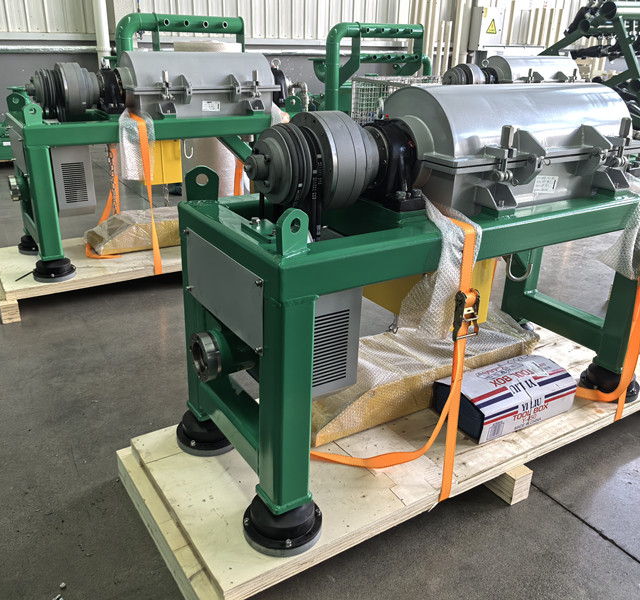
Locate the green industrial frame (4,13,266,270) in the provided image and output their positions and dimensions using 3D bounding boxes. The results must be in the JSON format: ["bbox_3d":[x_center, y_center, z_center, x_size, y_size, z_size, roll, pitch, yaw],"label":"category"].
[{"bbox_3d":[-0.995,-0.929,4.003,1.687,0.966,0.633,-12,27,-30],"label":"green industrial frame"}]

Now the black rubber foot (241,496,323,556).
[{"bbox_3d":[-0.104,0.619,1.823,0.232,0.115,0.232,2,23,-1],"label":"black rubber foot"}]

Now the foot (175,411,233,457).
[{"bbox_3d":[-0.392,0.436,2.231,0.232,0.115,0.232,2,23,-1],"label":"foot"}]

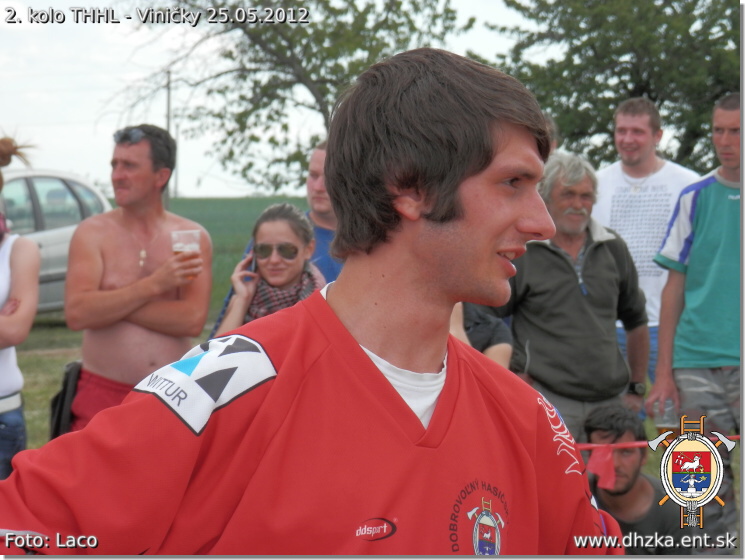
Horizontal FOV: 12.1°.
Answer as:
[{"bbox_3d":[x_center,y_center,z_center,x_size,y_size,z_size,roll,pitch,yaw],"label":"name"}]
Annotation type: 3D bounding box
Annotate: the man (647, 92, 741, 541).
[{"bbox_3d":[1.140,0.312,11.021,0.540,1.800,0.340,0,1,7],"label":"man"}]

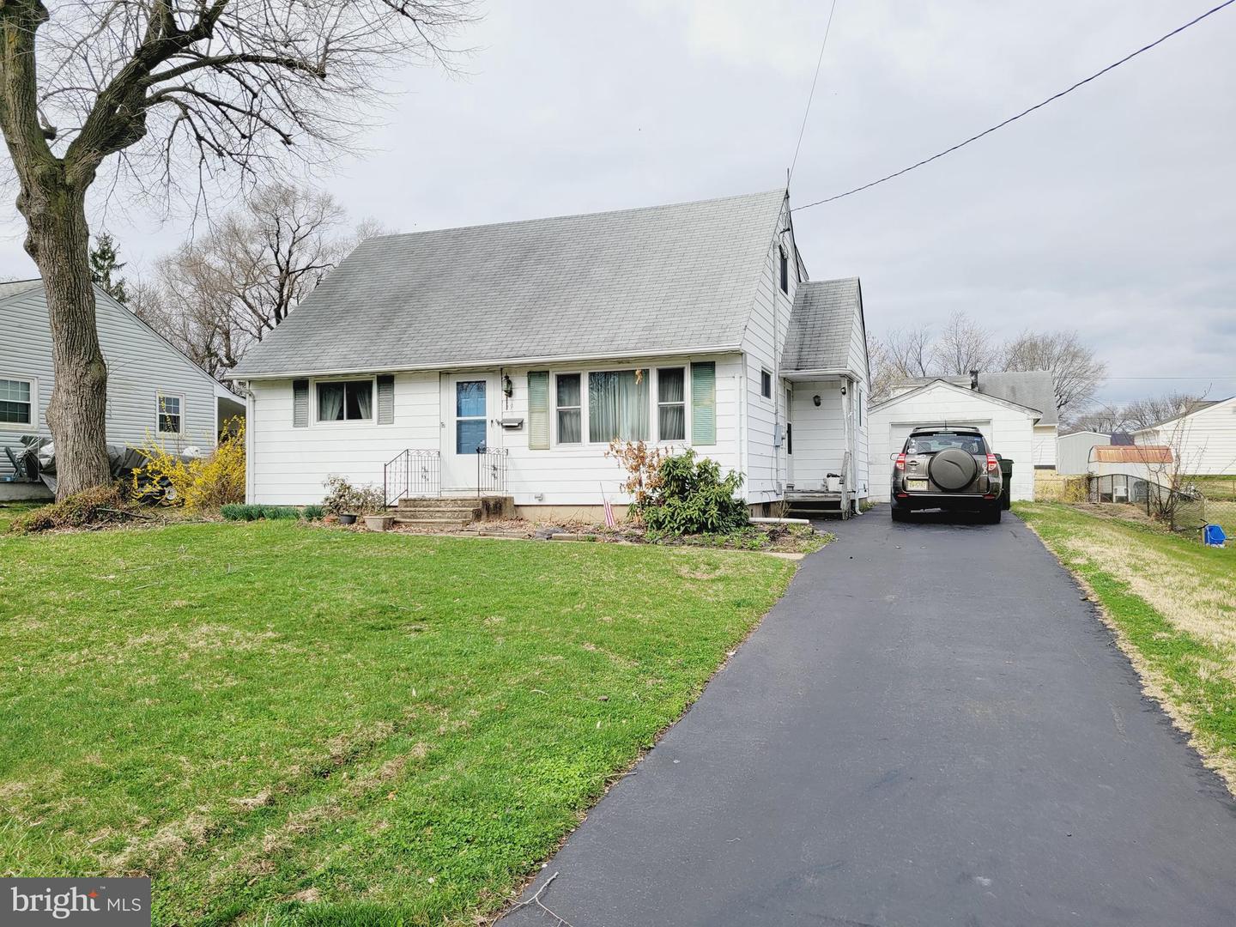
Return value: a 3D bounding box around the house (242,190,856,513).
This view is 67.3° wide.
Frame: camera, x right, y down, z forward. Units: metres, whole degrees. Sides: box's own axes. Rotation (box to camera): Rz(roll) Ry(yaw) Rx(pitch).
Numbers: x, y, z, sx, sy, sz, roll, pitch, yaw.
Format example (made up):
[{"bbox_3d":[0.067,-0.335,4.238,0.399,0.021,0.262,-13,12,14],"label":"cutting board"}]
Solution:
[{"bbox_3d":[-0.689,-2.277,20.695,11.450,6.720,9.700,-1,-1,19],"label":"house"}]

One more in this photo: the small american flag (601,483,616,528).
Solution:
[{"bbox_3d":[-0.159,0.632,14.040,0.140,0.701,0.080,-13,0,19],"label":"small american flag"}]

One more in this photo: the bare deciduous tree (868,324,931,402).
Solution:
[{"bbox_3d":[16.248,-3.640,53.904,5.000,8.731,5.000,-1,-1,19],"label":"bare deciduous tree"}]

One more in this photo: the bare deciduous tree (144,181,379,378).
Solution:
[{"bbox_3d":[-16.746,-6.007,43.839,10.000,14.580,10.000,-1,-1,19],"label":"bare deciduous tree"}]

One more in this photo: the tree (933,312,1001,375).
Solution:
[{"bbox_3d":[25.415,-5.350,67.872,5.600,11.583,5.600,-1,-1,19],"label":"tree"}]

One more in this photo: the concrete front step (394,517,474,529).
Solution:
[{"bbox_3d":[-3.042,0.971,14.953,1.410,0.160,0.380,-1,-1,19],"label":"concrete front step"}]

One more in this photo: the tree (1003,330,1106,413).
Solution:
[{"bbox_3d":[31.915,-4.625,67.887,7.800,10.204,7.800,-1,-1,19],"label":"tree"}]

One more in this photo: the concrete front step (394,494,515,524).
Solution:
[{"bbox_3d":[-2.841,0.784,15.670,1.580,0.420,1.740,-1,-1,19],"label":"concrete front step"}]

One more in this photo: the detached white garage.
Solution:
[{"bbox_3d":[9.531,-0.536,27.351,4.880,3.211,6.500,-1,-1,19],"label":"detached white garage"}]

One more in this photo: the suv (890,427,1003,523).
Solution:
[{"bbox_3d":[6.108,0.161,17.304,1.860,1.740,4.600,-1,-1,19],"label":"suv"}]

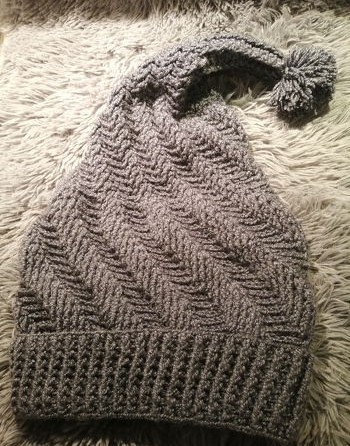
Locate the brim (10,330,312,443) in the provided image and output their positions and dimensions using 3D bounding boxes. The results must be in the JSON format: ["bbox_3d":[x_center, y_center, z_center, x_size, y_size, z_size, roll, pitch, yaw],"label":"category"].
[{"bbox_3d":[-0.015,0.137,0.306,0.258,0.032,0.072,3,62,2],"label":"brim"}]

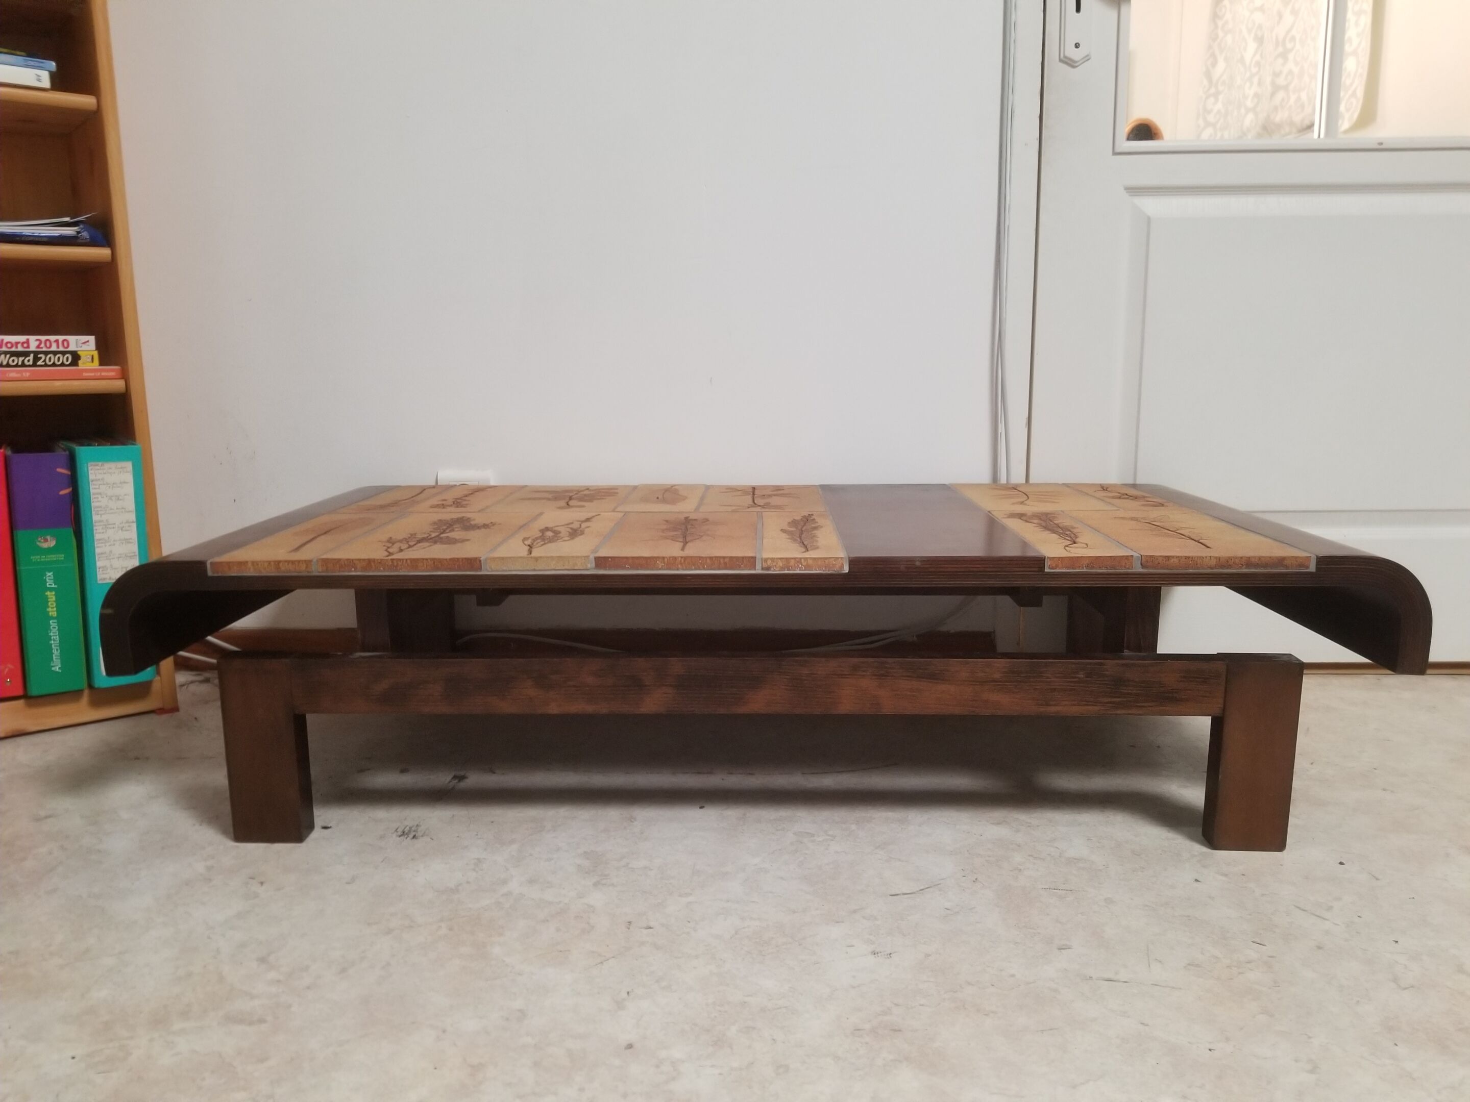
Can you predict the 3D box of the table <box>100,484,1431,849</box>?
[{"bbox_3d":[0.027,0.101,1.381,1.299,0.298,0.588,0,10,2],"label":"table"}]

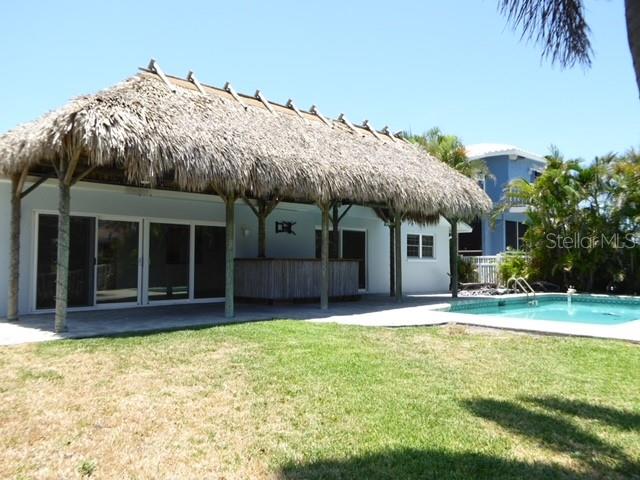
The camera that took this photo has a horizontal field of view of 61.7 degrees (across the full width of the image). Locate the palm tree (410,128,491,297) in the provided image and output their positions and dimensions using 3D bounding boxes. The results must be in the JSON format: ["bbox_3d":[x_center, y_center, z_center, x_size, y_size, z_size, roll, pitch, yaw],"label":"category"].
[{"bbox_3d":[5.024,-1.236,20.944,3.500,6.300,3.500,-1,-3,12],"label":"palm tree"}]

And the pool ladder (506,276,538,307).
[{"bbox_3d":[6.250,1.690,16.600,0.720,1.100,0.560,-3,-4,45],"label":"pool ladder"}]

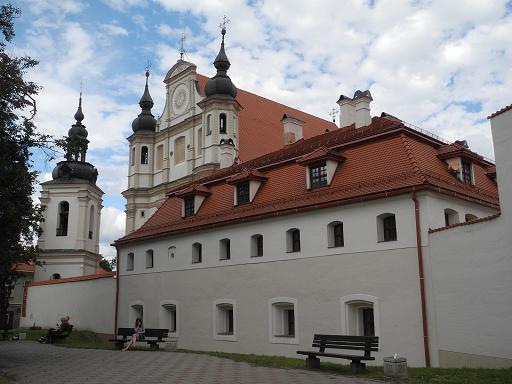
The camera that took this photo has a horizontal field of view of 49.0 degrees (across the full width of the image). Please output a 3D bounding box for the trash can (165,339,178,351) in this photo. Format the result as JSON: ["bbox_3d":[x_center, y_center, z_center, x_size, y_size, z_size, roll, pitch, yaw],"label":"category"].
[{"bbox_3d":[-3.417,6.176,22.755,0.520,0.450,0.520,-1,-12,0],"label":"trash can"}]

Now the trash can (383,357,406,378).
[{"bbox_3d":[3.232,4.113,13.182,0.530,0.450,0.530,-1,-12,0],"label":"trash can"}]

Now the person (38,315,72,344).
[{"bbox_3d":[-9.369,6.409,26.200,1.300,1.270,0.580,3,-12,-19],"label":"person"}]

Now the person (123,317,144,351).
[{"bbox_3d":[-4.885,5.750,22.600,0.500,1.250,0.900,-8,-14,32],"label":"person"}]

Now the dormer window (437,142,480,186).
[{"bbox_3d":[6.699,-0.849,18.706,1.000,1.380,1.500,-12,-16,43],"label":"dormer window"}]

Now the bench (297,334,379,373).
[{"bbox_3d":[2.128,4.226,14.697,0.720,0.870,2.420,8,-14,-36],"label":"bench"}]

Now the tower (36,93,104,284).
[{"bbox_3d":[-19.306,1.101,59.459,4.827,25.600,4.827,-1,-12,2],"label":"tower"}]

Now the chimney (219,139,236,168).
[{"bbox_3d":[-1.270,-1.725,26.435,0.580,1.420,0.600,10,-16,-42],"label":"chimney"}]

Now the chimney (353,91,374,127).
[{"bbox_3d":[4.014,-3.029,21.116,0.540,1.420,0.540,10,-16,-42],"label":"chimney"}]

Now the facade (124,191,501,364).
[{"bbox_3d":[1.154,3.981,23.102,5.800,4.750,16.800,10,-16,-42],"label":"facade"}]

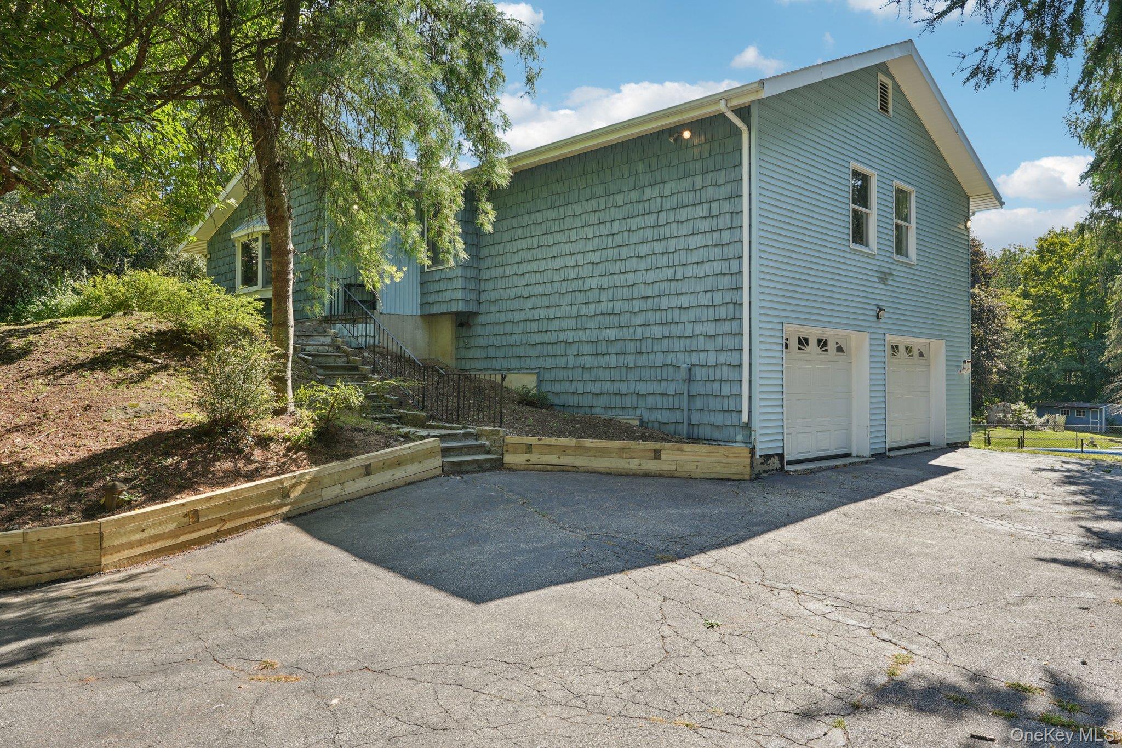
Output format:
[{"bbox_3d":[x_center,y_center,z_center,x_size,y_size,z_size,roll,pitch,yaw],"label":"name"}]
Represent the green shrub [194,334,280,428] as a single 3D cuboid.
[{"bbox_3d":[-4.391,0.112,10.100,1.130,1.240,1.100,0,-1,0],"label":"green shrub"}]

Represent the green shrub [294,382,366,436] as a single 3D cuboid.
[{"bbox_3d":[-3.212,0.488,10.400,1.000,0.750,0.900,0,-1,0],"label":"green shrub"}]

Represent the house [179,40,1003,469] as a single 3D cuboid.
[{"bbox_3d":[0.438,-2.150,16.737,11.900,7.340,13.300,1,-1,-45],"label":"house"}]

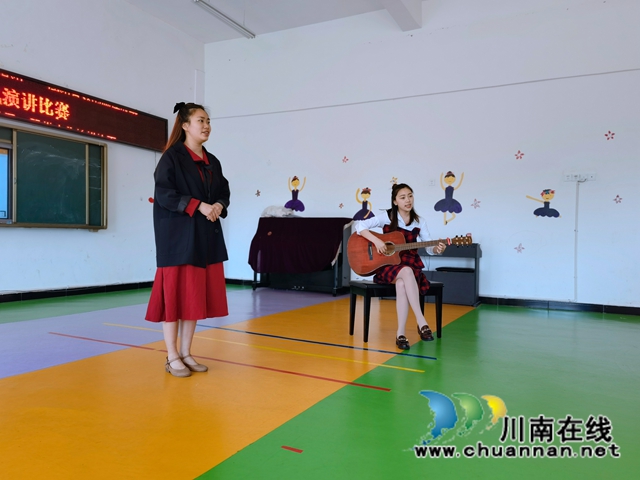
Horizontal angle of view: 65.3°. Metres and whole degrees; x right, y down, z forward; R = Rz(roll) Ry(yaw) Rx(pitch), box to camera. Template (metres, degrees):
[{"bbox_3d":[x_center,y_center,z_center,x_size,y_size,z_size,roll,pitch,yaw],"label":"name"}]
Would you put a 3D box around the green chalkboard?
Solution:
[{"bbox_3d":[-3.310,-0.736,6.409,0.080,1.122,1.247,1,0,27],"label":"green chalkboard"}]

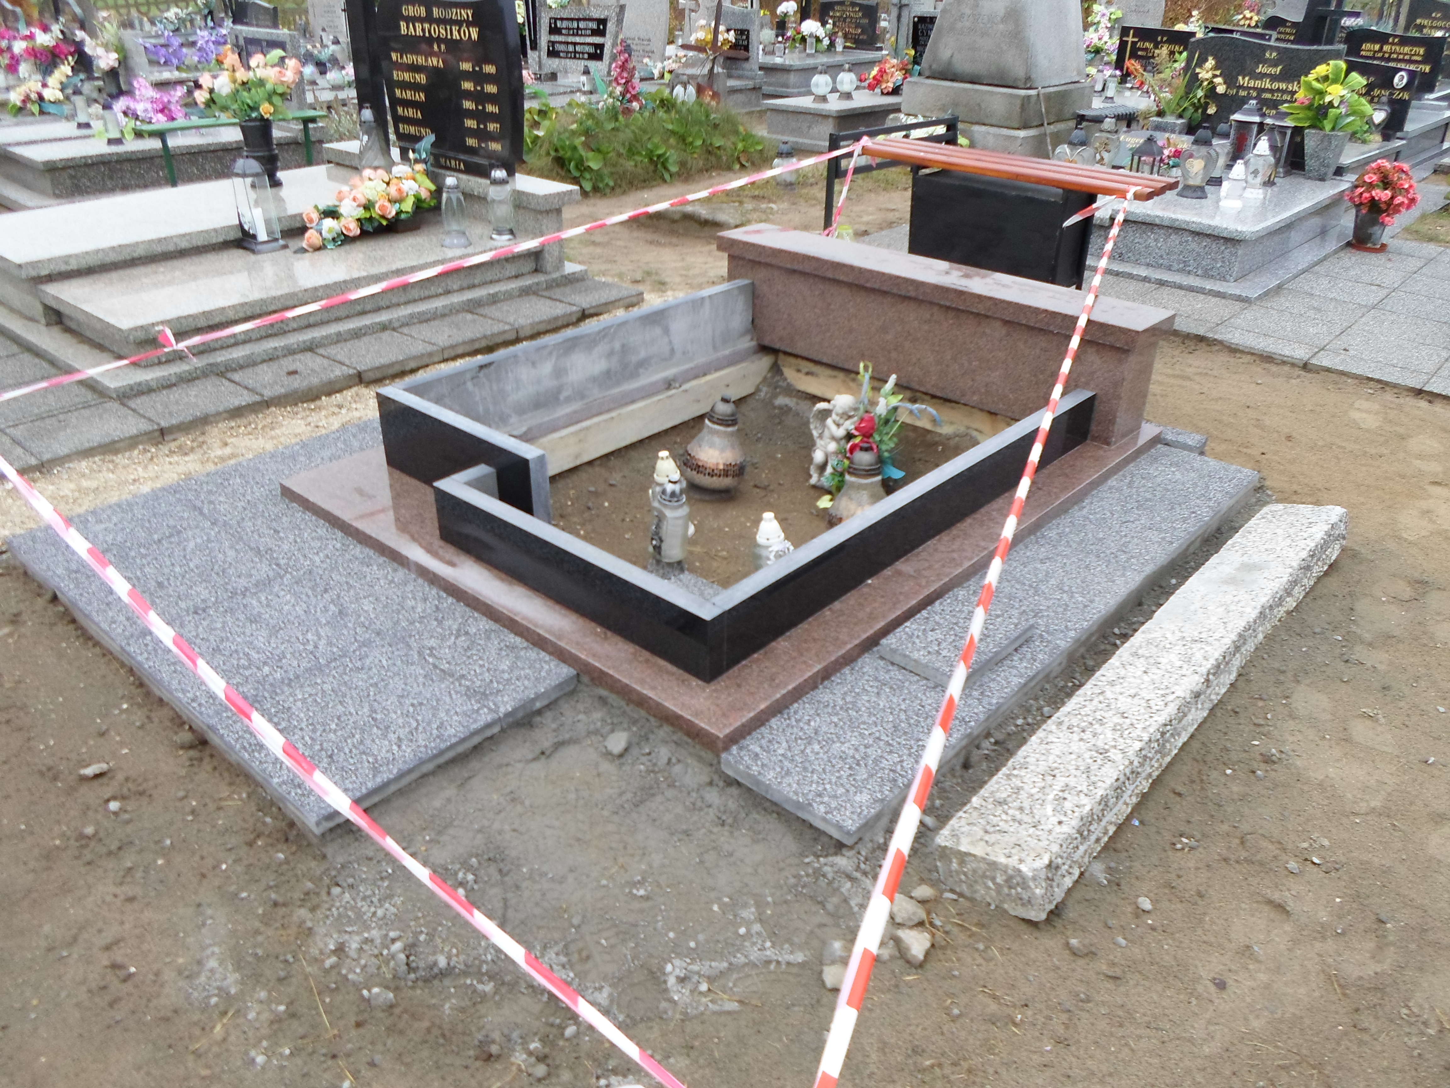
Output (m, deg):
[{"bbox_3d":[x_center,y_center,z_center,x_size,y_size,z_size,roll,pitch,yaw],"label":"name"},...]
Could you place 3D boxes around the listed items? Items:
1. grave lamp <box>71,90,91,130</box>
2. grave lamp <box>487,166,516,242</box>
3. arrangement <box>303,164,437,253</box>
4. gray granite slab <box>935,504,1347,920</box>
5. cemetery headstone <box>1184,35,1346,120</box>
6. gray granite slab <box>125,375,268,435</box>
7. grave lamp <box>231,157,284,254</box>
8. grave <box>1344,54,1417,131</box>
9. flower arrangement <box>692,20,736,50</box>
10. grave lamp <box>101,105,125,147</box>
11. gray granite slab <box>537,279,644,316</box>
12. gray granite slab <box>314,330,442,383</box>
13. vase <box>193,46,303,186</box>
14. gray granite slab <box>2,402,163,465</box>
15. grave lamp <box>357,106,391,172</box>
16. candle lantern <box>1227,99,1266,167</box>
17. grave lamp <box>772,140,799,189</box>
[{"bbox_3d":[-4.092,-2.761,6.636,0.100,0.235,0.100,24,37,35],"label":"grave lamp"},{"bbox_3d":[-1.166,-1.775,5.465,0.116,0.369,0.116,-5,29,-10],"label":"grave lamp"},{"bbox_3d":[-1.604,-1.528,4.699,0.251,0.257,0.733,24,37,35],"label":"arrangement"},{"bbox_3d":[0.979,0.241,2.230,0.180,0.097,1.672,23,36,37],"label":"gray granite slab"},{"bbox_3d":[3.243,-2.703,6.369,0.859,0.680,0.091,24,36,36],"label":"cemetery headstone"},{"bbox_3d":[-1.779,-0.459,3.493,0.350,0.050,0.339,24,37,35],"label":"gray granite slab"},{"bbox_3d":[-2.026,-1.465,4.506,0.173,0.366,0.173,24,36,36],"label":"grave lamp"},{"bbox_3d":[4.596,-3.200,7.502,0.550,0.440,0.090,24,28,35],"label":"grave"},{"bbox_3d":[-0.128,-5.738,11.800,0.470,0.340,0.380,23,36,37],"label":"flower arrangement"},{"bbox_3d":[-4.028,-2.765,6.872,0.115,0.250,0.115,-14,32,-25],"label":"grave lamp"},{"bbox_3d":[-0.610,-1.085,4.644,0.350,0.050,0.347,24,37,35],"label":"gray granite slab"},{"bbox_3d":[-1.316,-0.710,3.958,0.360,0.050,0.355,23,36,36],"label":"gray granite slab"},{"bbox_3d":[-2.372,-2.155,5.299,0.450,0.620,0.480,24,36,36],"label":"vase"},{"bbox_3d":[-2.080,-0.355,3.408,0.361,0.042,0.361,23,36,37],"label":"gray granite slab"},{"bbox_3d":[-1.784,-2.021,5.321,0.185,0.360,0.185,-8,30,-16],"label":"grave lamp"},{"bbox_3d":[3.079,-2.423,6.178,0.170,0.370,0.170,24,37,35],"label":"candle lantern"},{"bbox_3d":[0.436,-2.764,7.619,0.187,0.320,0.187,2,29,3],"label":"grave lamp"}]

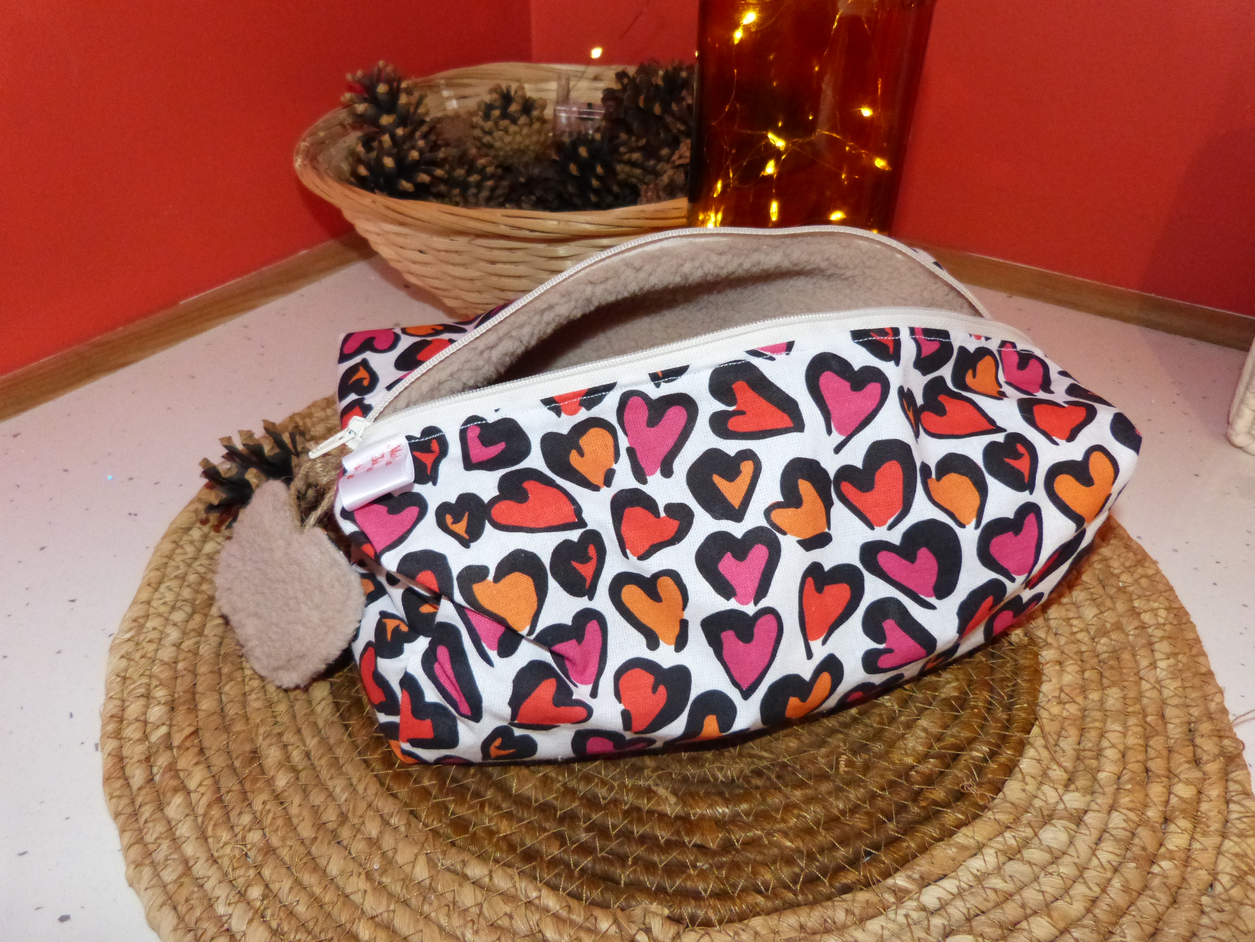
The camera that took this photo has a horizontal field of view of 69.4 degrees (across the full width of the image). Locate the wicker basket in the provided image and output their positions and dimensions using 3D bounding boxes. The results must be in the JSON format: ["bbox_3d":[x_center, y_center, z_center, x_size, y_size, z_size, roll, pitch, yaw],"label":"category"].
[{"bbox_3d":[-0.038,-0.147,0.507,0.242,0.092,0.282,23,41,24],"label":"wicker basket"}]

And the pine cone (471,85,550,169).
[{"bbox_3d":[-0.065,-0.195,0.513,0.043,0.044,0.043,2,37,-2],"label":"pine cone"}]

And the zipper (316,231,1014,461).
[{"bbox_3d":[0.020,-0.040,0.284,0.235,0.051,0.054,-9,39,-17],"label":"zipper"}]

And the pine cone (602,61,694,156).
[{"bbox_3d":[0.015,-0.211,0.528,0.054,0.050,0.051,2,37,-2],"label":"pine cone"}]

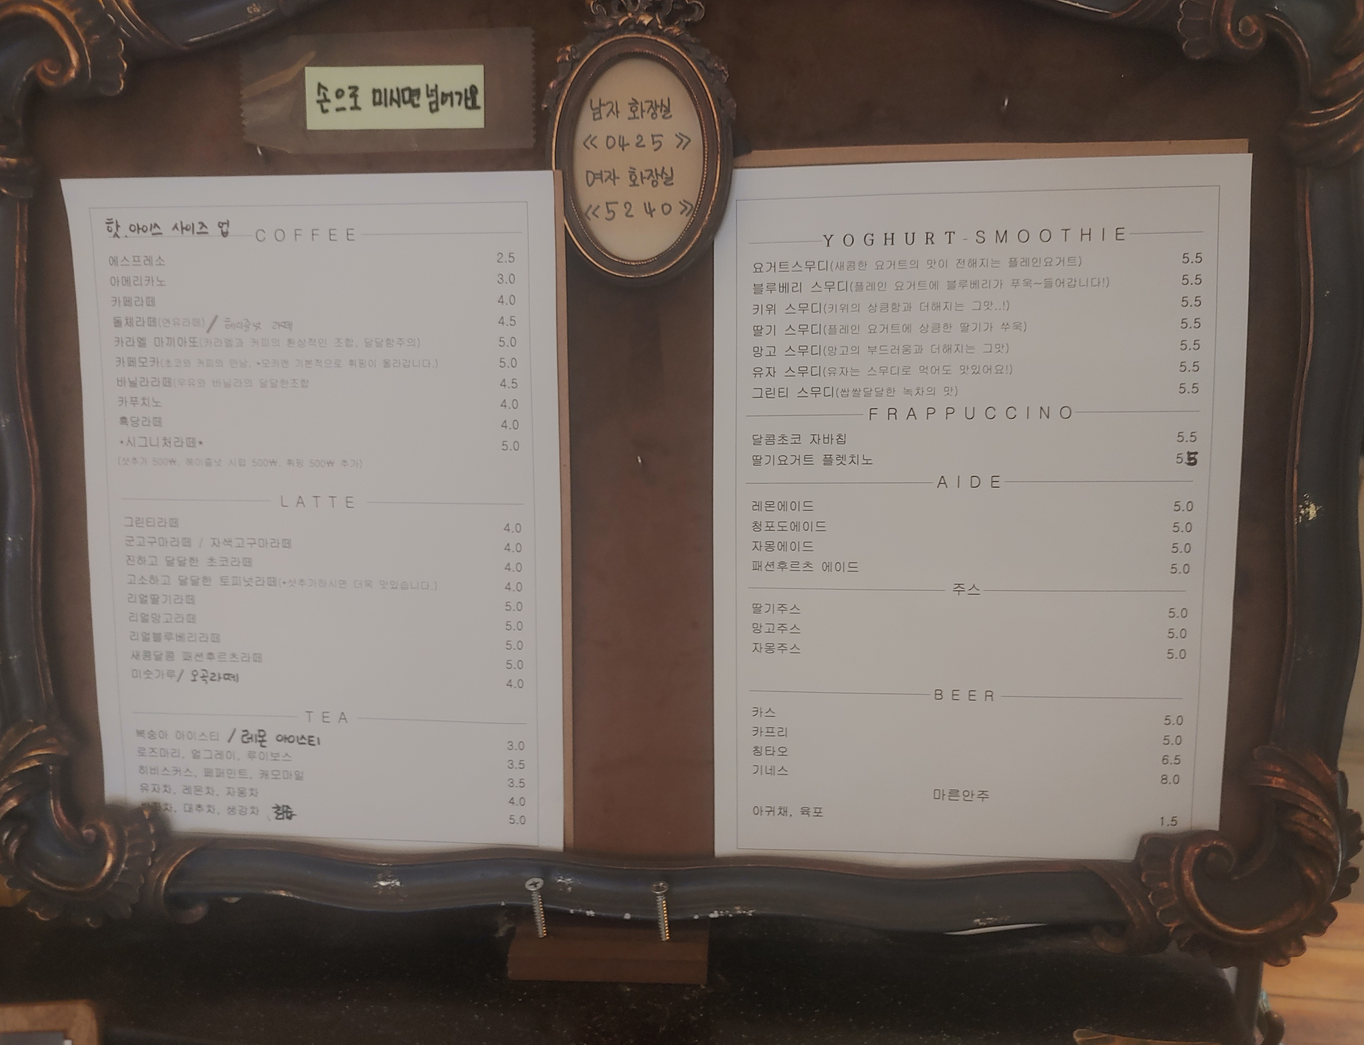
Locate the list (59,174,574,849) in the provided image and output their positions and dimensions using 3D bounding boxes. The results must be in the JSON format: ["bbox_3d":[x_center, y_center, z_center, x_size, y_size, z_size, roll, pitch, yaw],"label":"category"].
[{"bbox_3d":[-0.157,0.003,0.452,0.210,0.297,0.004,0,6,5],"label":"list"}]

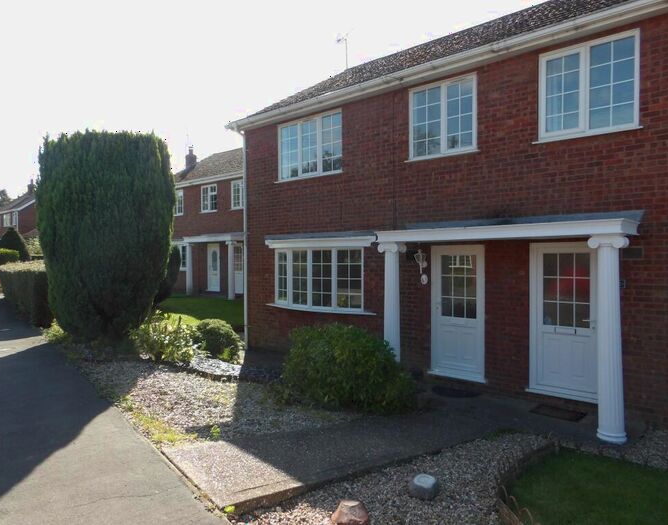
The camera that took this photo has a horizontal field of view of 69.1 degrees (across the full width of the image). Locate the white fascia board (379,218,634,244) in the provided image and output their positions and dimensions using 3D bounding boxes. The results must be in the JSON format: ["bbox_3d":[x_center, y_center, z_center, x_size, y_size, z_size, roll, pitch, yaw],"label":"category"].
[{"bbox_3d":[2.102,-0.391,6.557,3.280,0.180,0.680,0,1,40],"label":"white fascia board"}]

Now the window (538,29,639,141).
[{"bbox_3d":[3.309,-2.279,6.361,1.220,1.200,0.110,0,1,41],"label":"window"}]

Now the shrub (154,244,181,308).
[{"bbox_3d":[-5.760,0.420,16.300,1.250,2.150,1.250,-1,1,-19],"label":"shrub"}]

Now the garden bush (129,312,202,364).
[{"bbox_3d":[-3.244,1.443,9.400,1.350,0.970,1.250,-1,1,-19],"label":"garden bush"}]

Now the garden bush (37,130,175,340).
[{"bbox_3d":[-5.013,-0.562,10.600,2.700,4.300,2.650,0,1,40],"label":"garden bush"}]

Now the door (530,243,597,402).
[{"bbox_3d":[3.123,0.784,6.582,0.930,2.080,0.110,0,1,41],"label":"door"}]

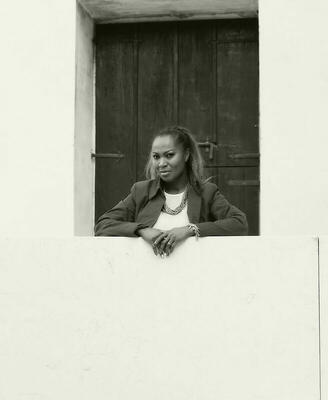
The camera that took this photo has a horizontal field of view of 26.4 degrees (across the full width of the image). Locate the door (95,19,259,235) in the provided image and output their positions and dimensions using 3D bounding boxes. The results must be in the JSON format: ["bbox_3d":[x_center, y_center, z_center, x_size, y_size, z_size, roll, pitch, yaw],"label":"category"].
[{"bbox_3d":[0.080,-0.074,4.439,1.040,2.130,0.070,0,-3,7],"label":"door"}]

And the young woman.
[{"bbox_3d":[0.040,0.450,3.230,0.690,1.550,0.520,0,-3,7],"label":"young woman"}]

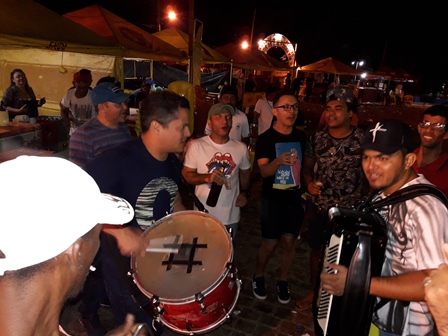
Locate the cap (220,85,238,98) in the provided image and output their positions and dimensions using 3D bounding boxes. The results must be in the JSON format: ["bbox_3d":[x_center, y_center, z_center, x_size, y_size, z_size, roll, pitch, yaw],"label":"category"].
[{"bbox_3d":[0.055,-0.815,3.850,0.180,0.140,0.250,1,14,-5],"label":"cap"}]

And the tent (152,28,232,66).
[{"bbox_3d":[-1.675,-3.700,11.051,3.000,1.150,3.000,7,14,18],"label":"tent"}]

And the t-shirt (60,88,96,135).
[{"bbox_3d":[-1.543,-0.624,4.000,0.480,0.620,0.280,-1,14,-15],"label":"t-shirt"}]

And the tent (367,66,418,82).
[{"bbox_3d":[11.456,-6.419,25.000,3.200,1.150,3.200,7,14,18],"label":"tent"}]

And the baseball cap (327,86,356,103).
[{"bbox_3d":[0.856,-0.541,2.660,0.180,0.140,0.260,14,18,41],"label":"baseball cap"}]

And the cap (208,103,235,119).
[{"bbox_3d":[-0.024,-0.445,2.790,0.180,0.135,0.250,-3,15,-21],"label":"cap"}]

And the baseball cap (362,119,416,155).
[{"bbox_3d":[0.665,-0.135,1.460,0.260,0.145,0.185,-7,17,-34],"label":"baseball cap"}]

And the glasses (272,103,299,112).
[{"bbox_3d":[0.443,-0.438,2.620,0.140,0.045,0.140,-3,15,-19],"label":"glasses"}]

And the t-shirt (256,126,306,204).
[{"bbox_3d":[0.428,-0.031,2.850,0.450,0.630,0.250,0,14,-8],"label":"t-shirt"}]

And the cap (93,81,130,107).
[{"bbox_3d":[-0.727,-0.482,2.360,0.260,0.145,0.185,4,14,9],"label":"cap"}]

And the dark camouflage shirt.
[{"bbox_3d":[0.842,-0.004,2.760,0.490,0.660,0.270,6,14,17],"label":"dark camouflage shirt"}]

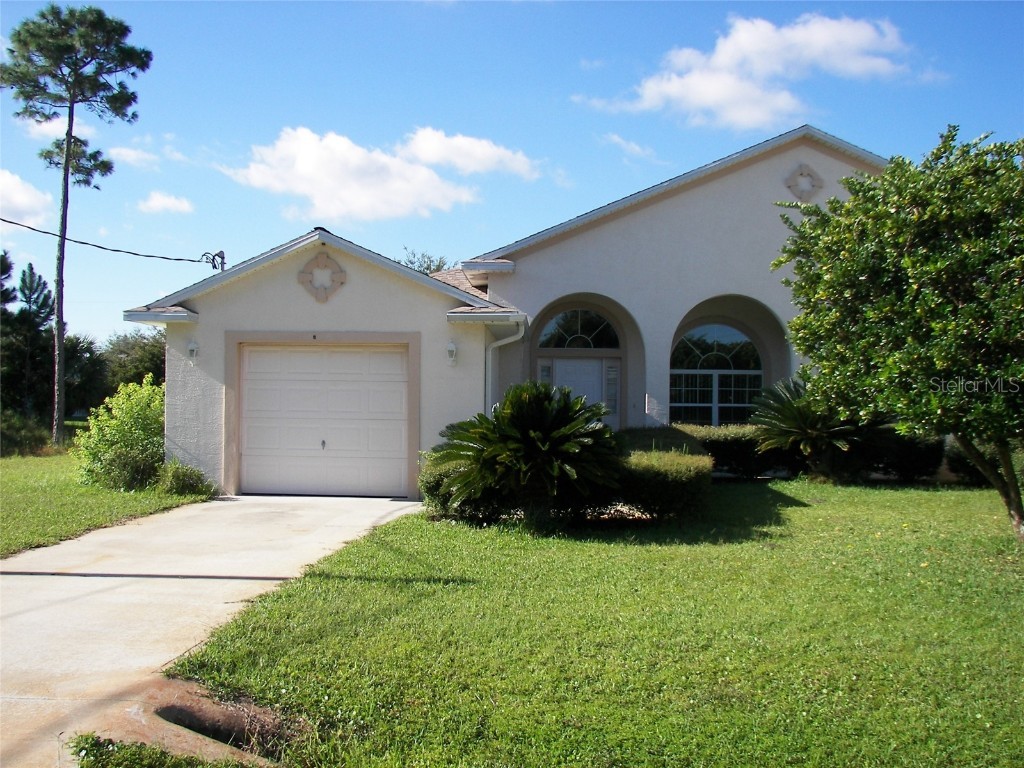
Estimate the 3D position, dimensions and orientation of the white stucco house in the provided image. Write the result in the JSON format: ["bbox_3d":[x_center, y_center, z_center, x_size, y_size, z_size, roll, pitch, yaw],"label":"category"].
[{"bbox_3d":[3.449,-1.496,21.283,16.300,6.280,15.000,1,0,4],"label":"white stucco house"}]

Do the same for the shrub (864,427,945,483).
[{"bbox_3d":[6.654,1.203,18.100,1.450,0.950,1.000,1,0,4],"label":"shrub"}]

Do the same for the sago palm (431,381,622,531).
[{"bbox_3d":[0.180,0.812,12.400,2.100,1.700,1.900,1,0,4],"label":"sago palm"}]

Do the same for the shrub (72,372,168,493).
[{"bbox_3d":[-5.662,0.689,15.600,1.400,1.680,1.400,1,0,4],"label":"shrub"}]

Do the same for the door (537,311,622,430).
[{"bbox_3d":[1.274,0.026,20.400,1.650,2.980,0.200,1,0,4],"label":"door"}]

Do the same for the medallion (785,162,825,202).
[{"bbox_3d":[5.252,-3.606,19.100,0.710,0.710,0.070,1,0,4],"label":"medallion"}]

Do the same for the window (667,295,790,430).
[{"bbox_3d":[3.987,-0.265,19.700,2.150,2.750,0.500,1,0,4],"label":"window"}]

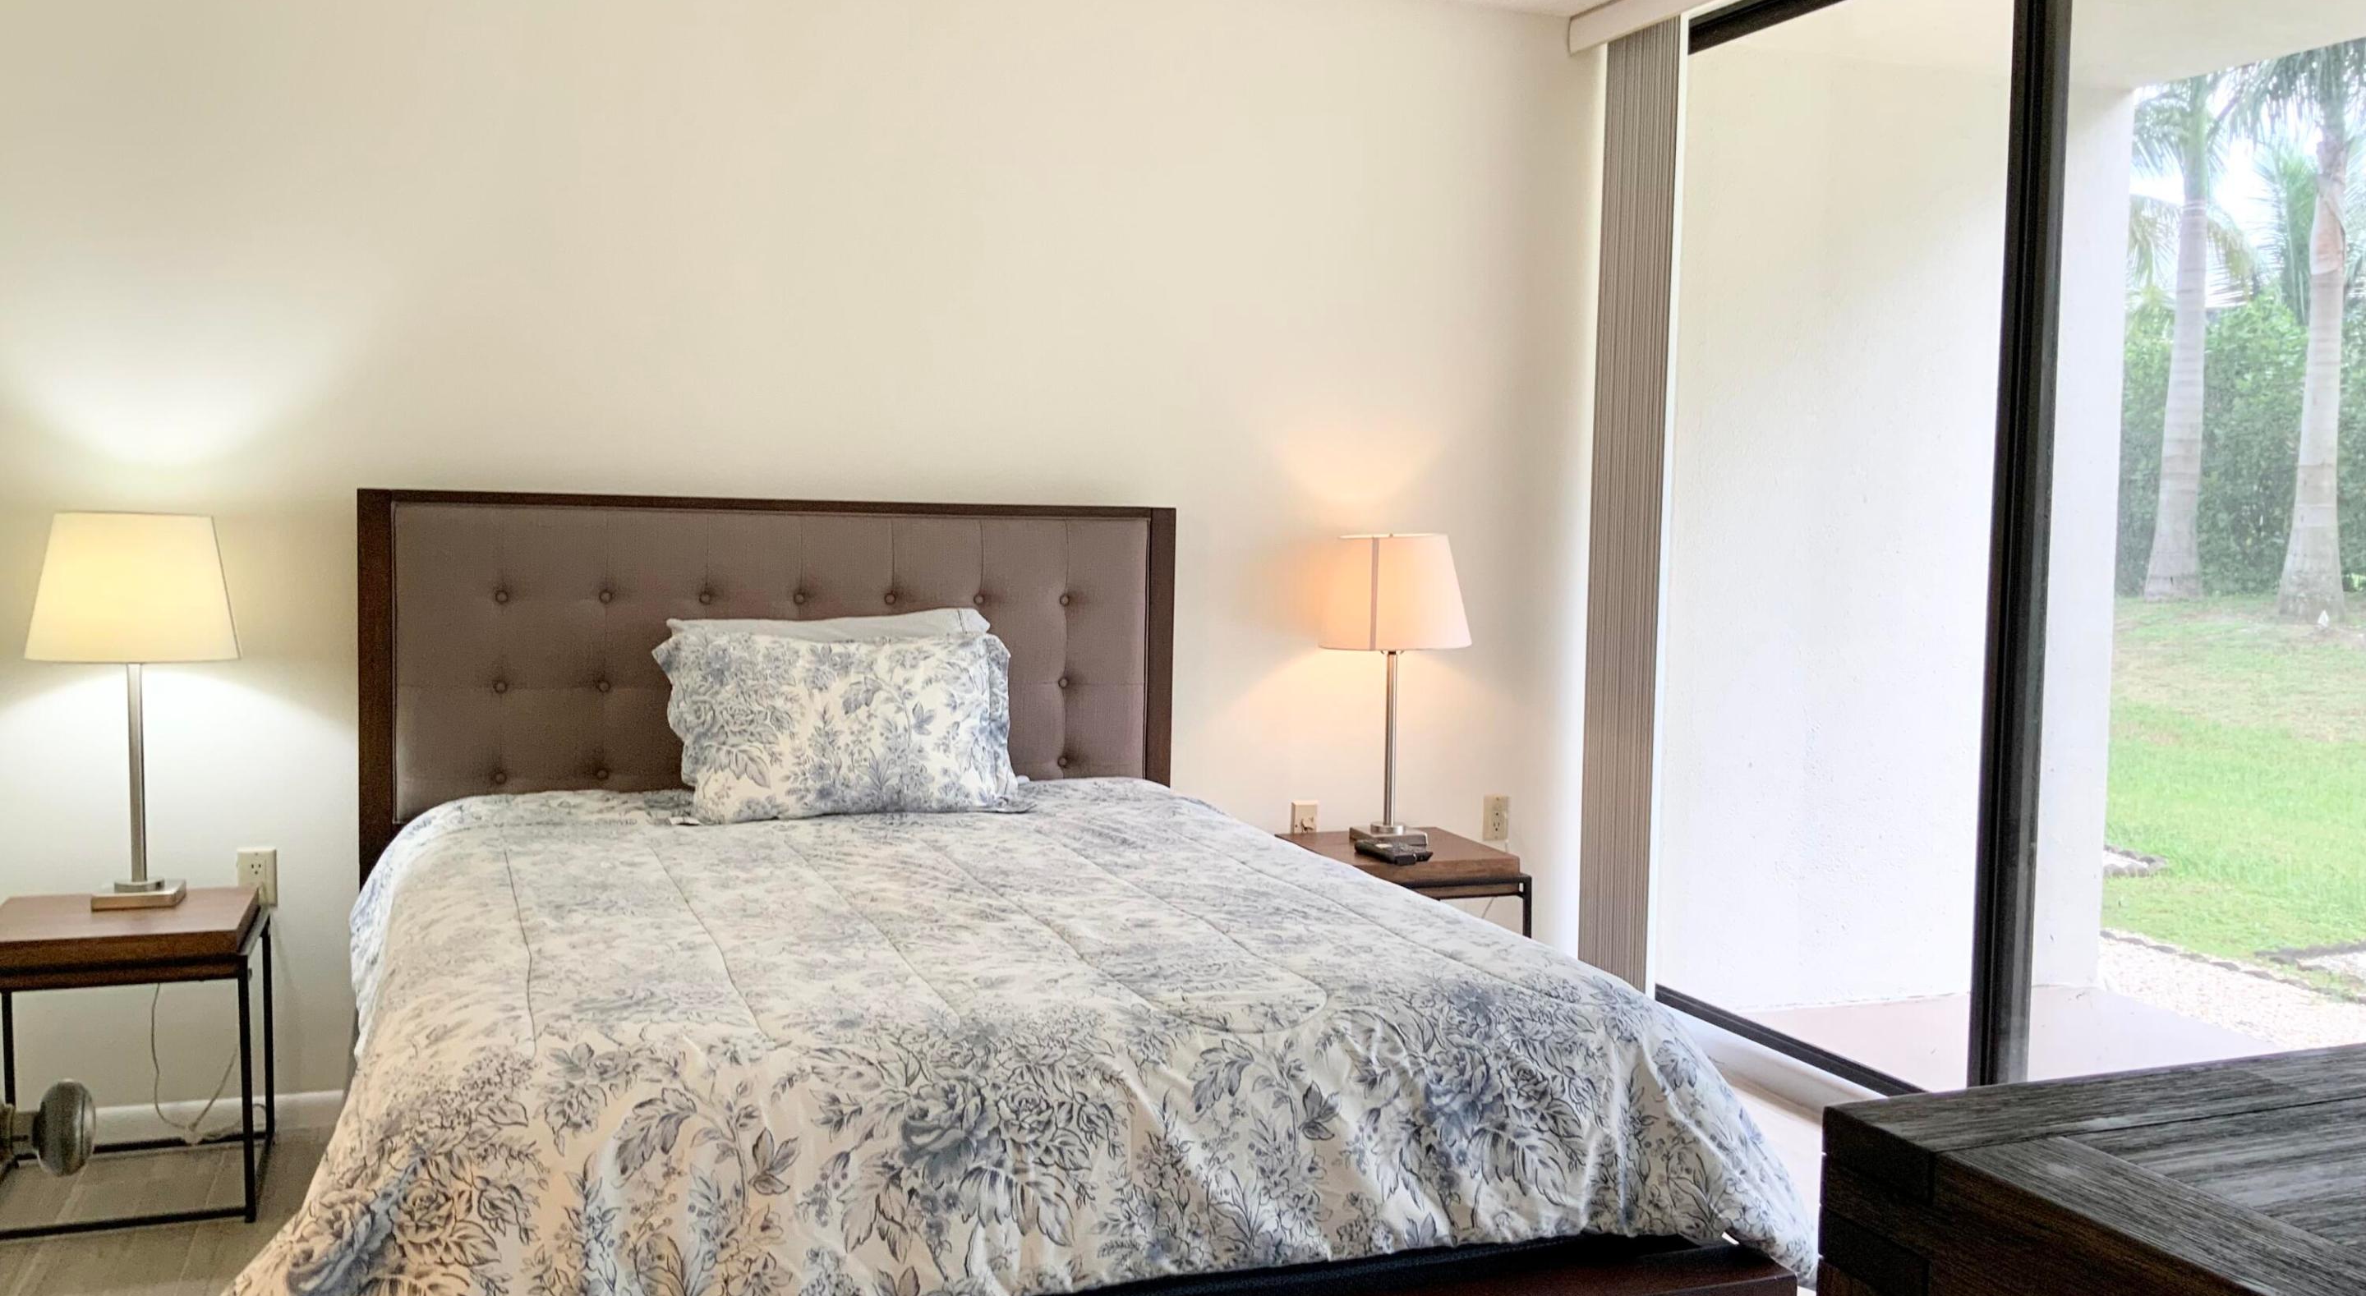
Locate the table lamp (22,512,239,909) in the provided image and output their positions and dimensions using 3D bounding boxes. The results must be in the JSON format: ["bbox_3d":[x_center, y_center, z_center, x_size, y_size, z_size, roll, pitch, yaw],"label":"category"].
[{"bbox_3d":[-1.891,0.115,3.583,0.345,0.700,0.345,-1,4,-20],"label":"table lamp"}]

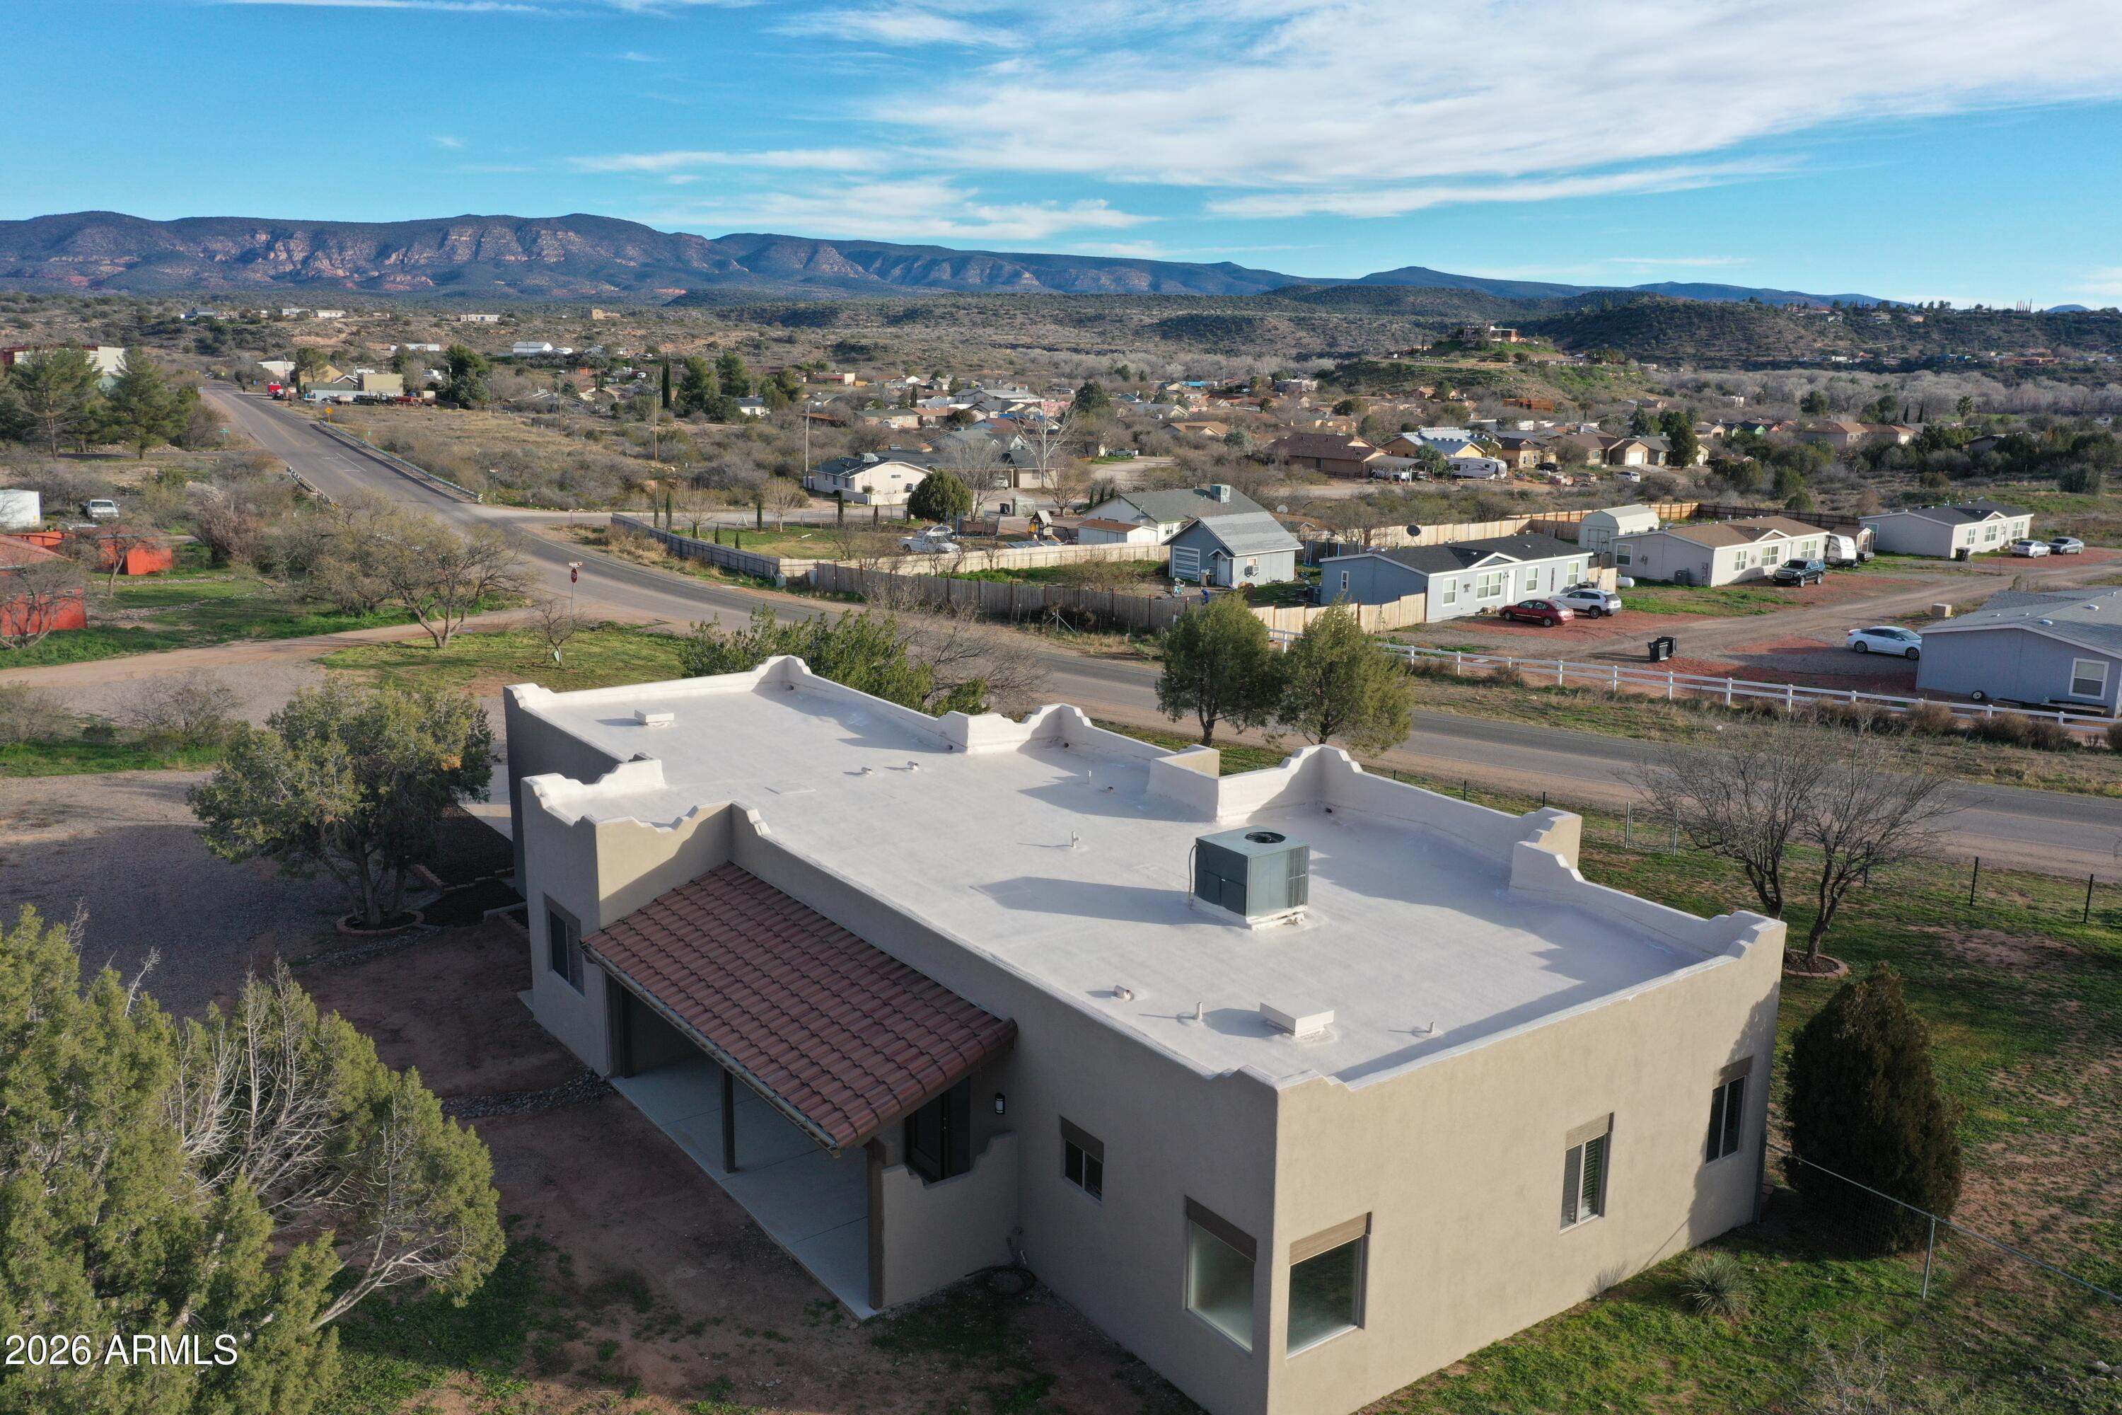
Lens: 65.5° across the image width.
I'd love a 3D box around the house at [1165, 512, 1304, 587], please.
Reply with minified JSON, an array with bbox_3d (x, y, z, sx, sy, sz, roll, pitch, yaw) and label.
[{"bbox_3d":[11.684,-10.911,113.129,7.000,4.350,6.800,-10,16,-41],"label":"house"}]

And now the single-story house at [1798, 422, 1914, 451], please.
[{"bbox_3d":[167.282,-56.967,345.855,17.000,4.800,16.000,-10,16,-41],"label":"single-story house"}]

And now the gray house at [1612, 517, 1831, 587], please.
[{"bbox_3d":[53.105,-12.821,132.755,18.001,3.666,8.720,-10,16,-39],"label":"gray house"}]

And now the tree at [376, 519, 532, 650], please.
[{"bbox_3d":[-29.783,-6.006,79.969,7.000,6.200,6.400,-4,13,-20],"label":"tree"}]

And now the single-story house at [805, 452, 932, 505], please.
[{"bbox_3d":[-26.224,-30.941,219.430,12.300,4.200,14.000,-10,16,-41],"label":"single-story house"}]

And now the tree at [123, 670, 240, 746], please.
[{"bbox_3d":[-29.410,-0.017,55.242,3.957,2.320,3.562,-6,14,-28],"label":"tree"}]

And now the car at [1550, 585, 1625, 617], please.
[{"bbox_3d":[32.891,-6.669,103.592,1.860,1.680,4.620,-10,16,-40],"label":"car"}]

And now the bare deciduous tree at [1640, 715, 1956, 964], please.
[{"bbox_3d":[15.976,2.984,35.739,6.965,5.311,5.921,6,14,24],"label":"bare deciduous tree"}]

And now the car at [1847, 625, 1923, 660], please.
[{"bbox_3d":[45.454,-3.569,90.020,4.780,1.460,1.840,11,16,41],"label":"car"}]

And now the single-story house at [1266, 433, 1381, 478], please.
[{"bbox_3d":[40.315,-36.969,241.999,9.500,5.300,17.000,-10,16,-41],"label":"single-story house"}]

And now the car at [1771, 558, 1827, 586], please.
[{"bbox_3d":[52.249,-9.570,116.830,4.850,1.780,1.970,-11,17,-44],"label":"car"}]

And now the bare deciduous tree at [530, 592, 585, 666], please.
[{"bbox_3d":[-21.666,-3.350,70.949,2.363,3.117,2.127,-3,13,-17],"label":"bare deciduous tree"}]

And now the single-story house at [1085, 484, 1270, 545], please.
[{"bbox_3d":[10.675,-17.387,151.012,14.646,4.789,9.671,-10,16,-41],"label":"single-story house"}]

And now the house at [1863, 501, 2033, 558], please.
[{"bbox_3d":[85.136,-17.192,158.607,17.090,3.817,8.720,-9,16,-38],"label":"house"}]

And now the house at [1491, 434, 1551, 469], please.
[{"bbox_3d":[78.531,-43.315,281.627,9.200,4.800,8.800,-6,14,-29],"label":"house"}]

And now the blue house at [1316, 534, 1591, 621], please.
[{"bbox_3d":[25.315,-8.627,104.884,18.100,3.700,8.300,-10,16,-41],"label":"blue house"}]

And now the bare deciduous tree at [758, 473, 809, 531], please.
[{"bbox_3d":[-24.099,-17.552,142.645,4.200,4.800,4.000,-1,12,-10],"label":"bare deciduous tree"}]

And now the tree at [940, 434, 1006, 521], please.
[{"bbox_3d":[-9.191,-23.866,172.632,6.801,9.035,6.461,0,12,-3],"label":"tree"}]

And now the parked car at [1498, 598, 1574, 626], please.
[{"bbox_3d":[28.073,-5.716,97.166,1.760,1.430,4.550,-10,16,-40],"label":"parked car"}]

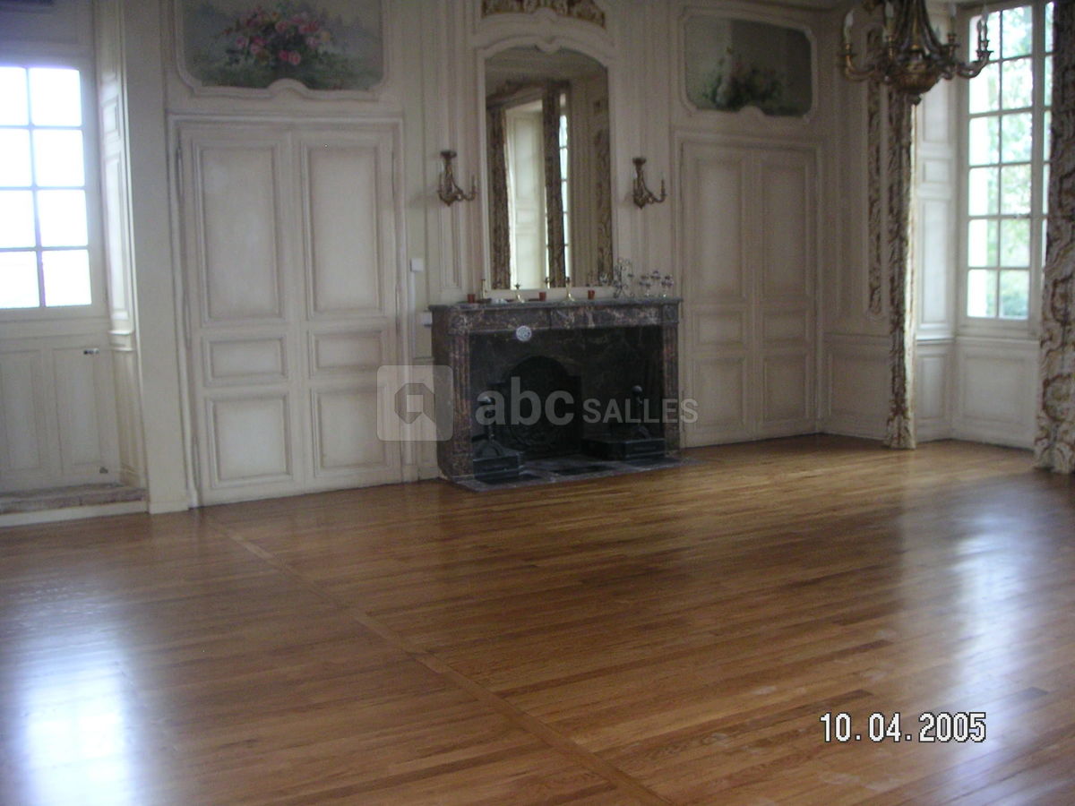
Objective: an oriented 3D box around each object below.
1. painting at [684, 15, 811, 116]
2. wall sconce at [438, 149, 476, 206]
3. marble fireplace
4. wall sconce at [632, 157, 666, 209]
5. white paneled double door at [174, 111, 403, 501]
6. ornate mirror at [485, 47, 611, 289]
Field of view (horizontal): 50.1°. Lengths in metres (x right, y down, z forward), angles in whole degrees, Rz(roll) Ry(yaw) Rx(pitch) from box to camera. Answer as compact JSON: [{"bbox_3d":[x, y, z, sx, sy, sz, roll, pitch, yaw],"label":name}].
[{"bbox_3d":[1.718,-2.688,9.230,1.330,0.725,0.050,-5,8,-30],"label":"painting"},{"bbox_3d":[-0.561,-1.562,7.950,0.280,0.370,0.170,-5,8,-30],"label":"wall sconce"},{"bbox_3d":[0.184,-0.132,8.279,1.945,1.184,0.272,-5,8,-30],"label":"marble fireplace"},{"bbox_3d":[0.845,-1.676,8.755,0.280,0.370,0.170,-5,8,-30],"label":"wall sconce"},{"bbox_3d":[-1.537,-0.576,7.385,1.390,2.352,0.071,-5,8,-30],"label":"white paneled double door"},{"bbox_3d":[0.106,-1.713,8.392,1.054,1.740,0.050,-5,8,-30],"label":"ornate mirror"}]

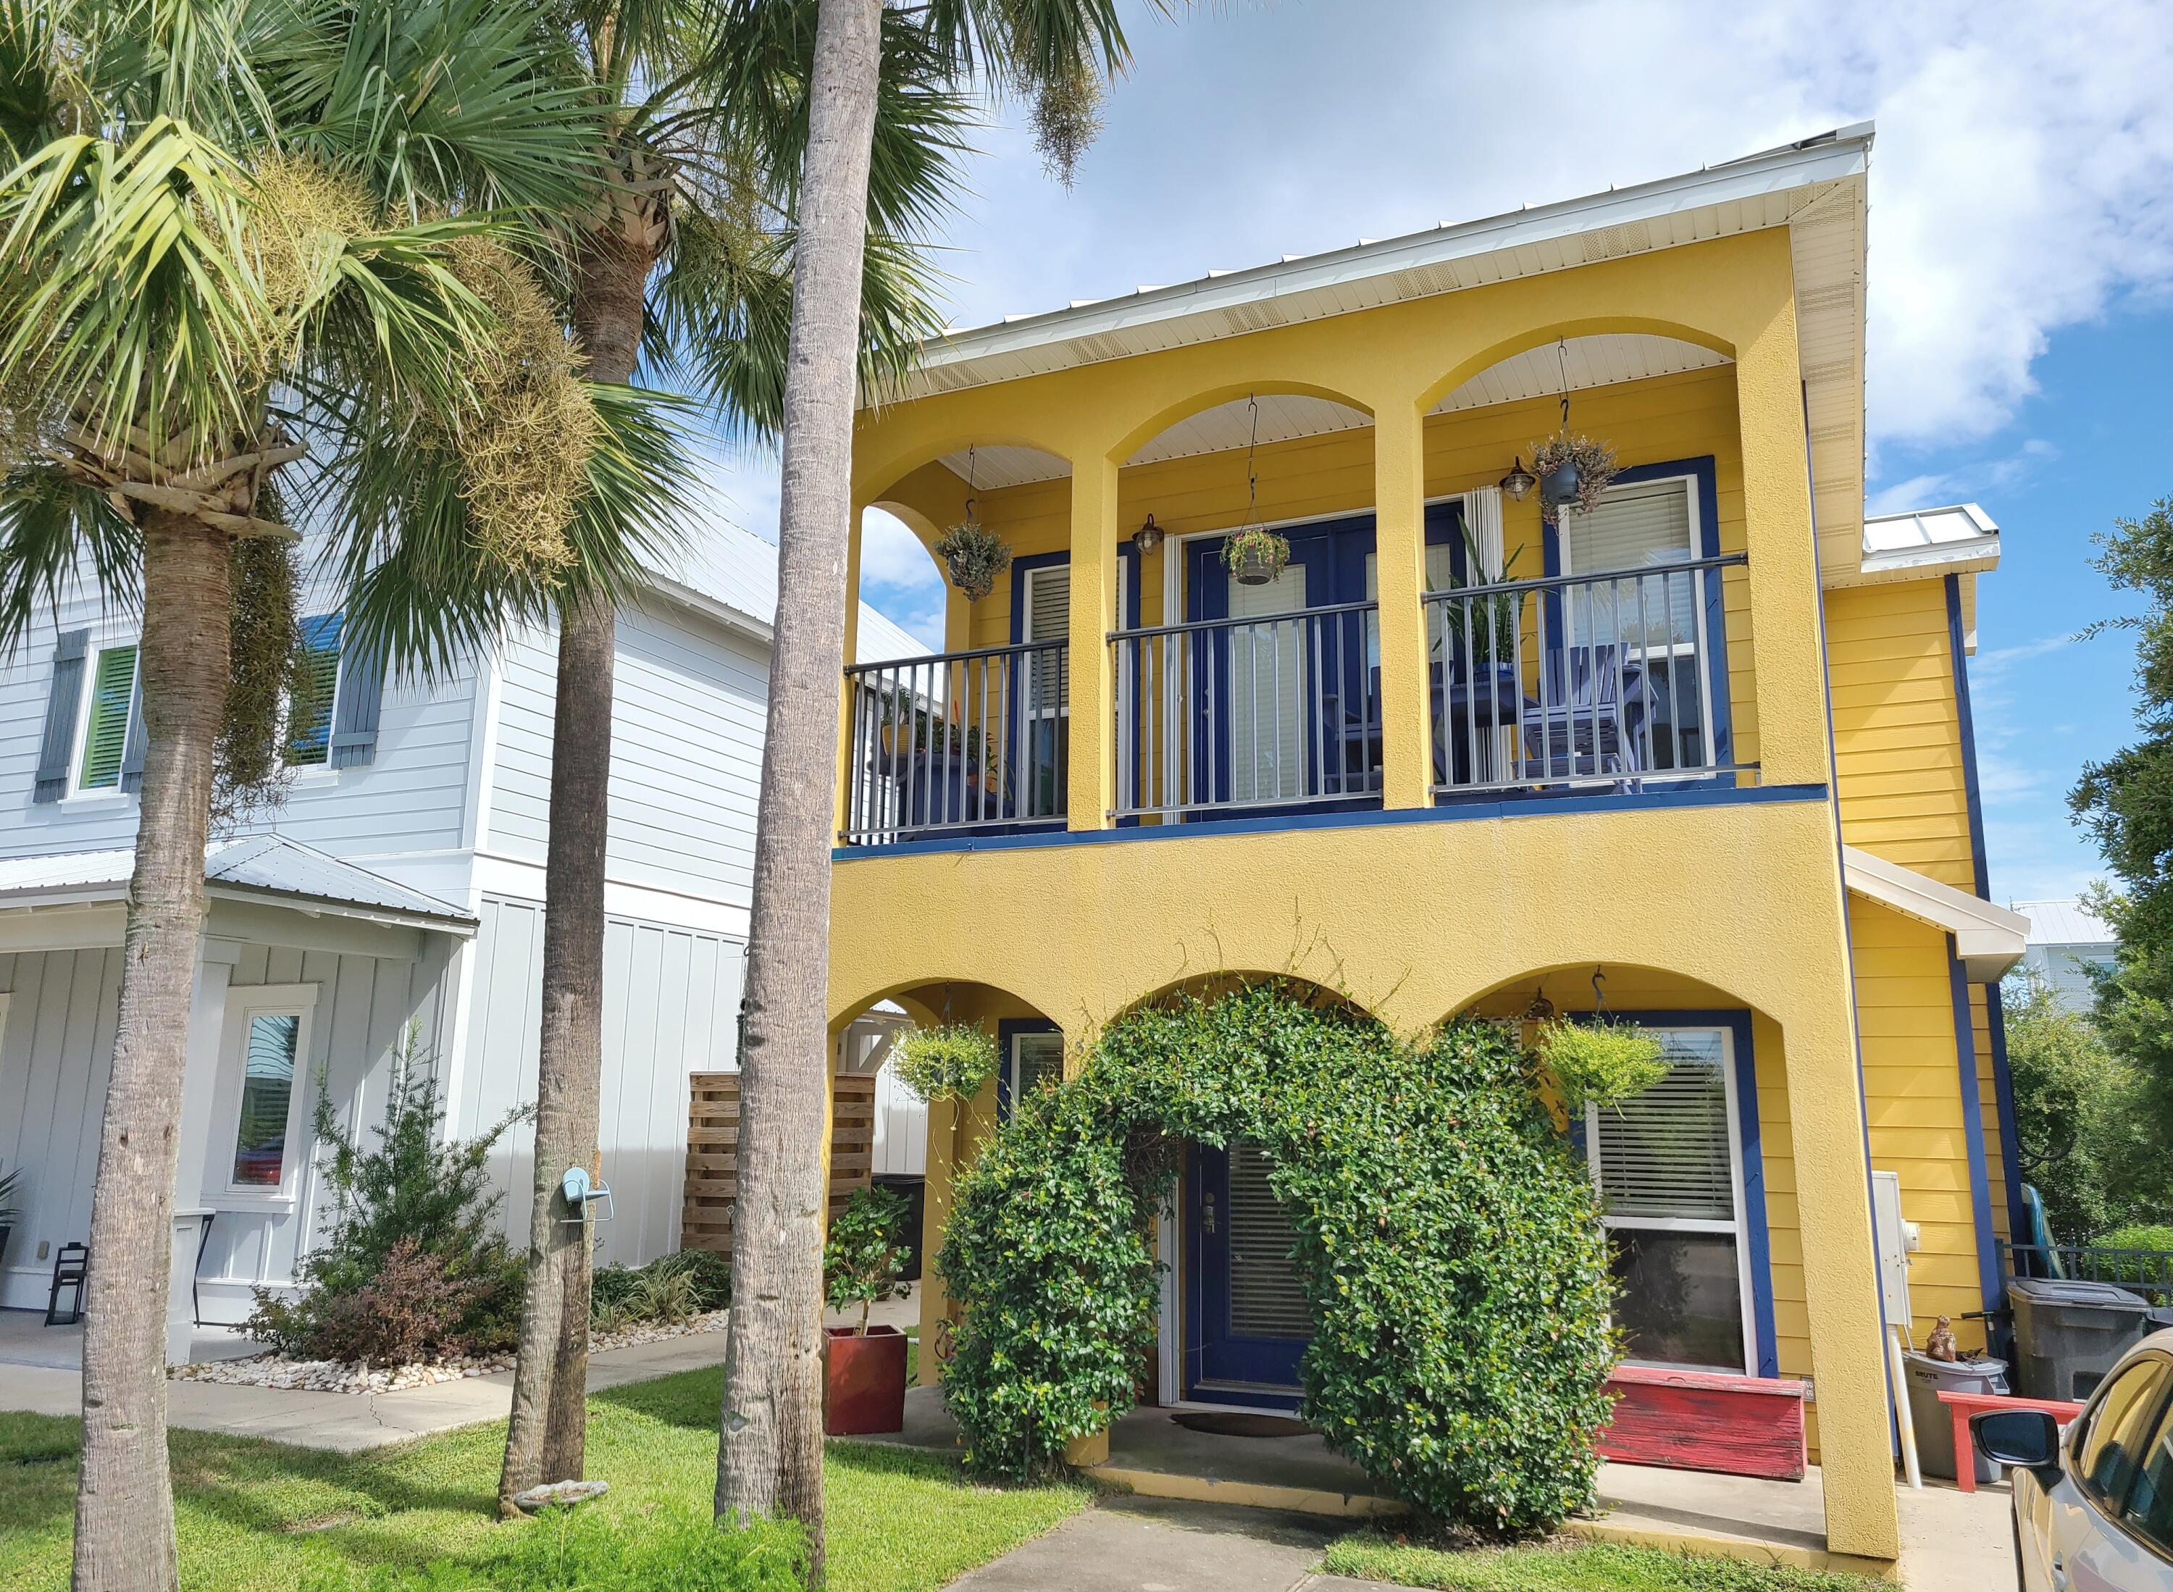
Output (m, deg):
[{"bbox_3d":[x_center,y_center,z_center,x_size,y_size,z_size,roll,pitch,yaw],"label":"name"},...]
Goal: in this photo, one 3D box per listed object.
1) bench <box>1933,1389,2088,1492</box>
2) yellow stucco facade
[{"bbox_3d":[4.835,3.210,7.982,1.200,0.420,0.320,-6,-13,32],"label":"bench"},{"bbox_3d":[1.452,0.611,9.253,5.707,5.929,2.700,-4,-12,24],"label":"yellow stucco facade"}]

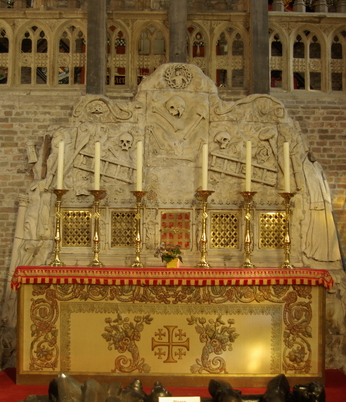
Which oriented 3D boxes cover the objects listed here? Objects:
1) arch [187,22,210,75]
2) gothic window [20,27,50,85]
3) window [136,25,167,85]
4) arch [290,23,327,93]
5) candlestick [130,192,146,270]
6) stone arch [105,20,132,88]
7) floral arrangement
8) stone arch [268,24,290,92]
[{"bbox_3d":[0.213,-1.557,6.403,0.373,0.731,0.200,1,-5,0],"label":"arch"},{"bbox_3d":[-1.480,-1.559,6.444,0.325,0.641,0.150,1,-4,2],"label":"gothic window"},{"bbox_3d":[-0.238,-1.660,6.903,0.419,0.750,0.200,1,-5,0],"label":"window"},{"bbox_3d":[1.429,-1.505,6.338,0.398,0.733,0.180,1,-4,2],"label":"arch"},{"bbox_3d":[-0.329,0.268,5.731,0.155,0.739,0.155,1,-4,2],"label":"candlestick"},{"bbox_3d":[-0.645,-1.563,6.403,0.405,0.742,0.200,1,-5,0],"label":"stone arch"},{"bbox_3d":[-0.040,0.504,5.663,0.278,0.225,0.220,1,-4,2],"label":"floral arrangement"},{"bbox_3d":[1.112,-1.617,6.900,0.424,0.802,0.200,1,-5,0],"label":"stone arch"}]

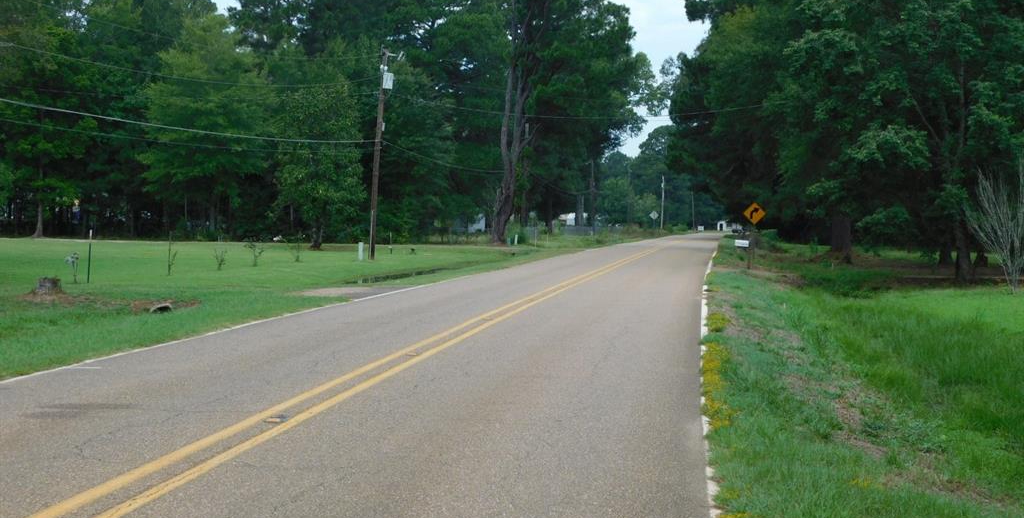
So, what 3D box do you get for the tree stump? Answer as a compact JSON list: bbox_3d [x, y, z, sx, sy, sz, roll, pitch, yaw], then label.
[{"bbox_3d":[-10.150,0.600,33.000,0.580,0.370,0.560,0,2,0],"label":"tree stump"}]

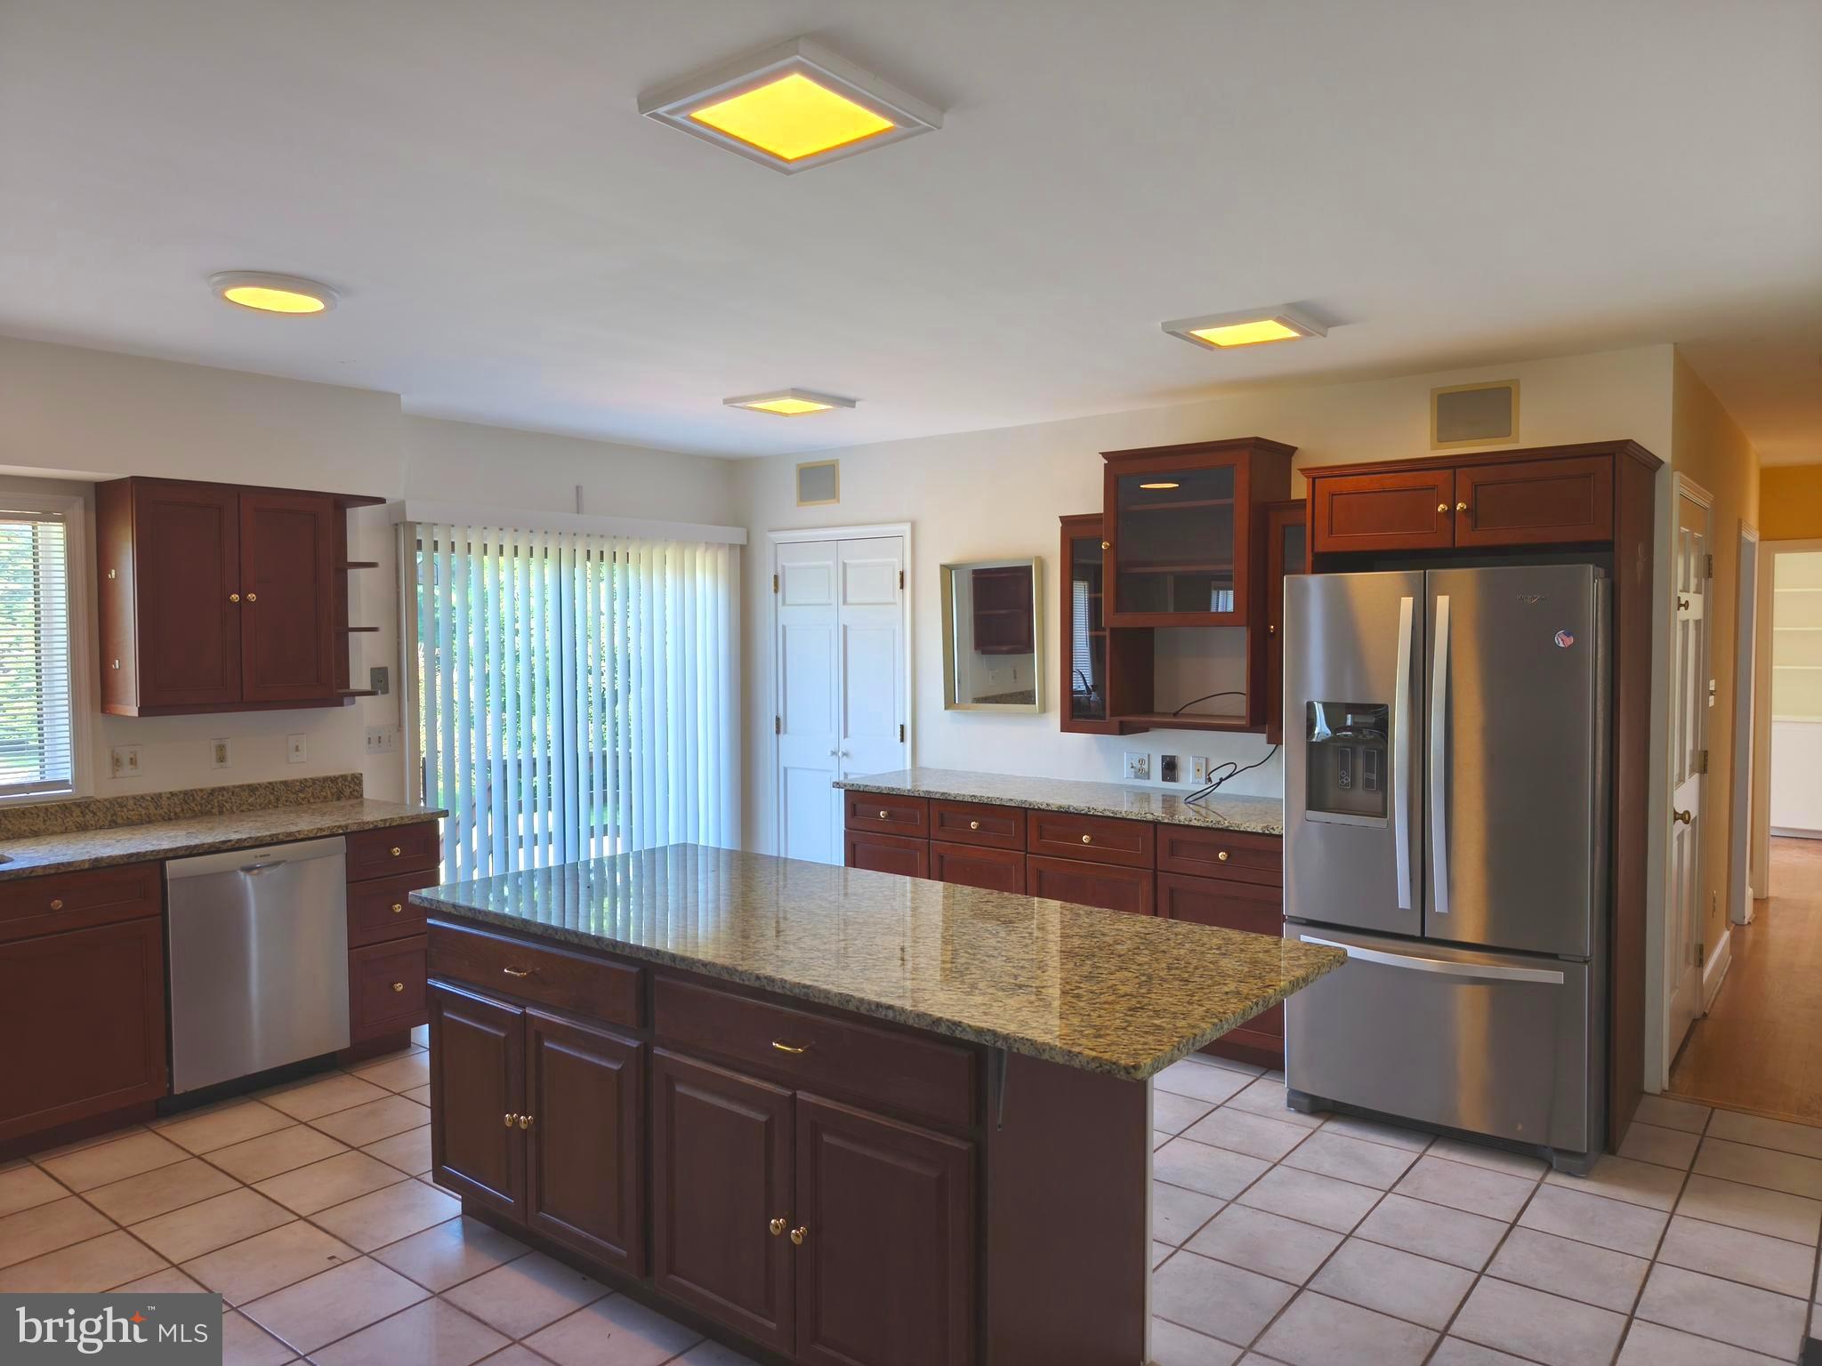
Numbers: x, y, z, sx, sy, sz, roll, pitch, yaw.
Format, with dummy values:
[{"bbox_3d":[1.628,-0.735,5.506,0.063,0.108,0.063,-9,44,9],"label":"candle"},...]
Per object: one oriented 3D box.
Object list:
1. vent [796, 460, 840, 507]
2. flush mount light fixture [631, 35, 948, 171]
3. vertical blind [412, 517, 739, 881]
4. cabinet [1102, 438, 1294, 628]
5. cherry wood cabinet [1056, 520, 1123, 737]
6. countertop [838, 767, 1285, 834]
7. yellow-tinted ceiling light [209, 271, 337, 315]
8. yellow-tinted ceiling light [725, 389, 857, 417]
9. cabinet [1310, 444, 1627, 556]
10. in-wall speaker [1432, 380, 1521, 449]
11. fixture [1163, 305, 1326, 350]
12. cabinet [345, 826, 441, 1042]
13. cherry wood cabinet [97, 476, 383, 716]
[{"bbox_3d":[-0.503,-1.071,6.483,0.305,0.236,0.026,1,2,38],"label":"vent"},{"bbox_3d":[-0.209,-0.995,2.112,0.360,0.035,0.360,1,3,39],"label":"flush mount light fixture"},{"bbox_3d":[-1.605,0.276,6.082,0.121,2.034,1.935,1,2,38],"label":"vertical blind"},{"bbox_3d":[1.167,-0.579,4.930,0.646,0.709,0.443,1,2,38],"label":"cabinet"},{"bbox_3d":[0.813,-0.242,5.046,0.270,0.894,0.270,1,3,37],"label":"cherry wood cabinet"},{"bbox_3d":[0.659,0.467,4.964,2.060,0.035,0.655,1,3,37],"label":"countertop"},{"bbox_3d":[-1.684,-1.026,3.206,0.304,0.040,0.304,-1,3,0],"label":"yellow-tinted ceiling light"},{"bbox_3d":[-0.494,-1.172,5.080,0.374,0.033,0.374,1,2,38],"label":"yellow-tinted ceiling light"},{"bbox_3d":[1.954,-0.588,4.171,0.984,0.305,0.666,1,2,38],"label":"cabinet"},{"bbox_3d":[2.040,-0.967,4.383,0.298,0.225,0.030,1,3,39],"label":"in-wall speaker"},{"bbox_3d":[1.065,-1.117,3.850,0.371,0.033,0.371,1,2,38],"label":"fixture"},{"bbox_3d":[-2.147,0.940,4.645,0.610,0.835,0.350,1,3,39],"label":"cabinet"},{"bbox_3d":[-2.467,-0.310,4.545,0.330,0.813,0.890,1,3,39],"label":"cherry wood cabinet"}]

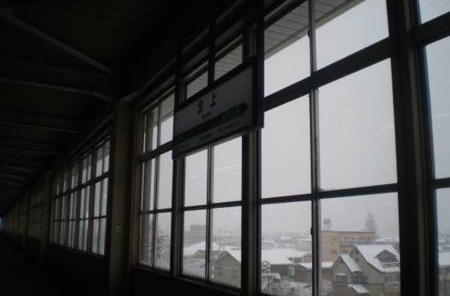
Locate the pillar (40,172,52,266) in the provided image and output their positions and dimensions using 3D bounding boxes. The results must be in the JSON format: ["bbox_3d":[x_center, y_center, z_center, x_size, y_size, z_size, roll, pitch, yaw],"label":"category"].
[{"bbox_3d":[-7.141,2.817,18.696,0.310,3.670,0.340,6,-11,-26],"label":"pillar"}]

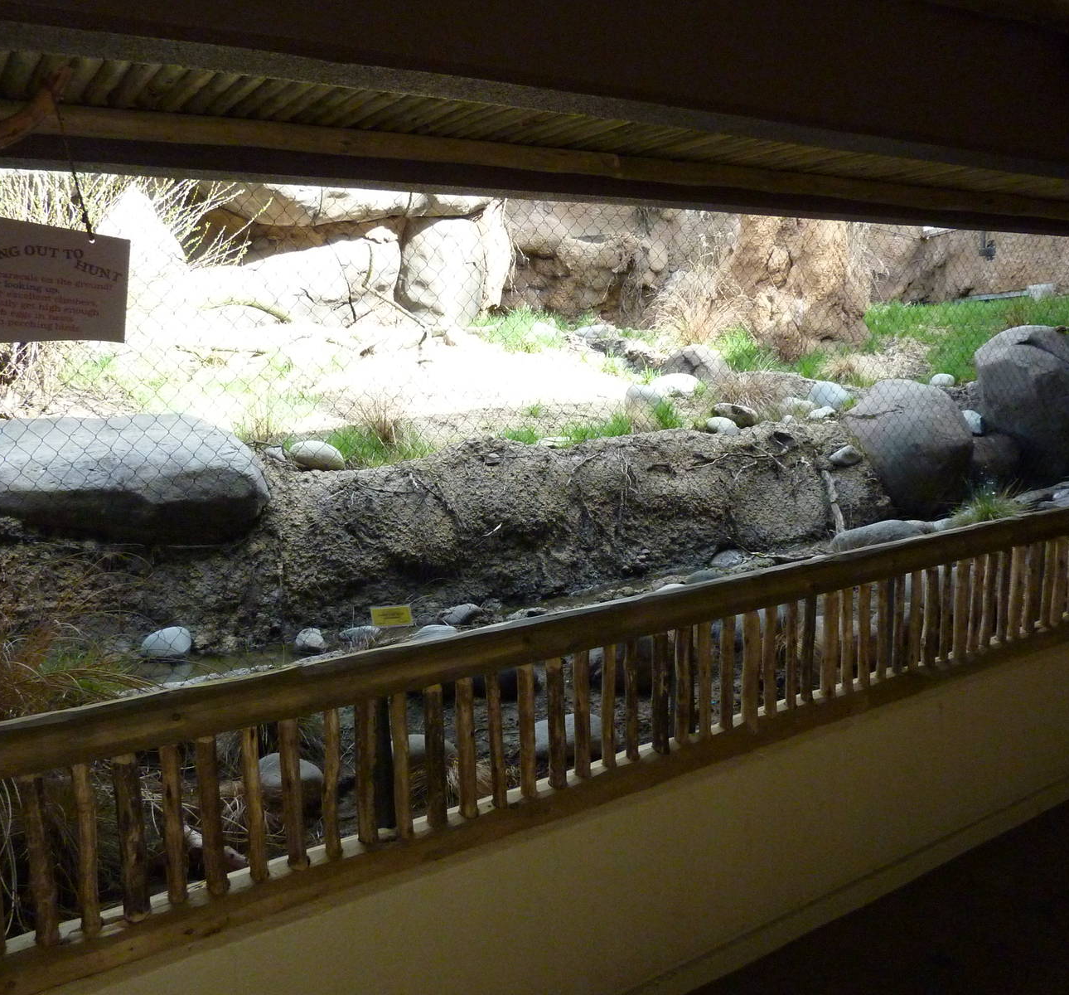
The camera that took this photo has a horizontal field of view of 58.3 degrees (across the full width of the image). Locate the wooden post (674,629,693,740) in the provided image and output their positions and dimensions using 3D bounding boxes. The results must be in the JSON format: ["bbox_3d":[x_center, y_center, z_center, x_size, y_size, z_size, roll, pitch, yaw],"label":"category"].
[{"bbox_3d":[0.356,0.443,2.296,0.039,0.265,0.039,-2,9,0],"label":"wooden post"}]

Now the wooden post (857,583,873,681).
[{"bbox_3d":[0.941,0.377,2.731,0.033,0.277,0.033,-7,10,-32],"label":"wooden post"}]

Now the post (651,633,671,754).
[{"bbox_3d":[0.308,0.473,2.337,0.040,0.293,0.040,-2,9,0],"label":"post"}]

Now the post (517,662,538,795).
[{"bbox_3d":[-0.015,0.496,2.066,0.036,0.297,0.036,-2,9,0],"label":"post"}]

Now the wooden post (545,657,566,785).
[{"bbox_3d":[0.049,0.506,2.175,0.040,0.299,0.040,-2,9,0],"label":"wooden post"}]

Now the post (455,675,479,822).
[{"bbox_3d":[-0.141,0.513,1.987,0.039,0.303,0.039,-2,9,0],"label":"post"}]

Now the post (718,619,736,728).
[{"bbox_3d":[0.495,0.446,2.453,0.034,0.279,0.034,-7,10,-32],"label":"post"}]

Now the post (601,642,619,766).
[{"bbox_3d":[0.172,0.467,2.182,0.032,0.282,0.032,-2,9,0],"label":"post"}]

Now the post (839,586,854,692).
[{"bbox_3d":[0.851,0.383,2.606,0.037,0.294,0.037,-7,10,-32],"label":"post"}]

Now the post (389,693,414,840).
[{"bbox_3d":[-0.273,0.549,1.974,0.035,0.305,0.035,-7,10,-32],"label":"post"}]

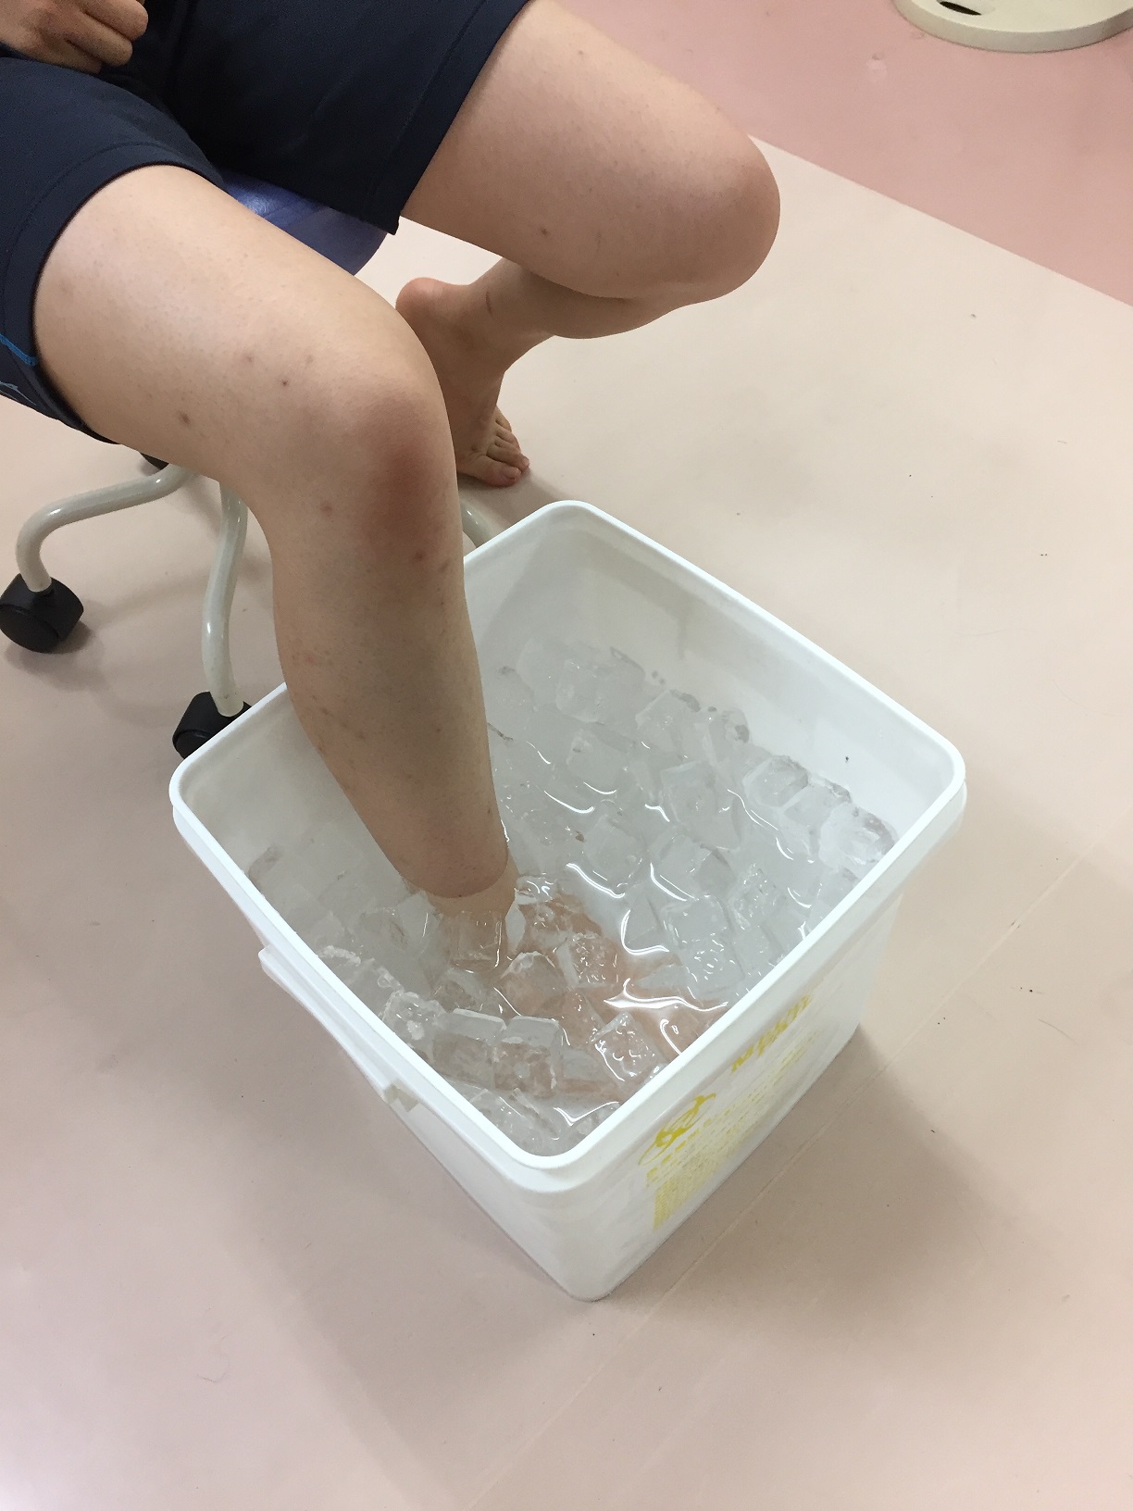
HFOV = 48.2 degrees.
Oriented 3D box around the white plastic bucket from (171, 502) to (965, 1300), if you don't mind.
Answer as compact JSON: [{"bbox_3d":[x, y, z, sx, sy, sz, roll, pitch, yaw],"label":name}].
[{"bbox_3d":[0.006,0.106,0.830,0.348,0.320,0.334,-39,60,-22],"label":"white plastic bucket"}]

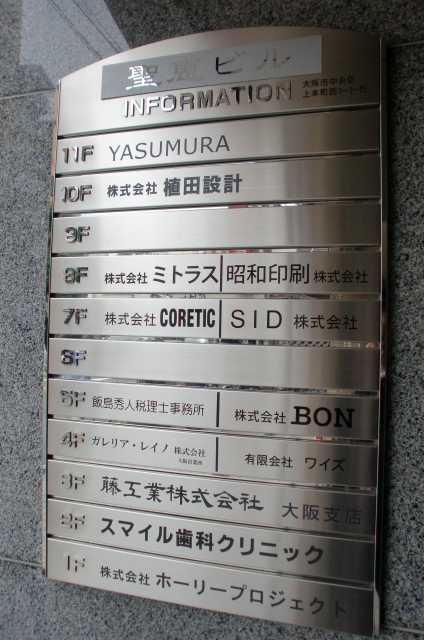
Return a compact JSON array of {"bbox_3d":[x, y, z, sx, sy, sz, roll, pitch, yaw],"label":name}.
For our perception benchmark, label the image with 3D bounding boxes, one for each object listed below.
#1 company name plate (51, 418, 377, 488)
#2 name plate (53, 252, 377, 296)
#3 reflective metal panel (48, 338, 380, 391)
[{"bbox_3d":[-0.015,0.153,0.613,0.400,0.045,0.015,1,0,16],"label":"company name plate"},{"bbox_3d":[-0.011,-0.053,0.615,0.400,0.045,0.015,1,0,16],"label":"name plate"},{"bbox_3d":[-0.013,0.050,0.614,0.400,0.045,0.015,1,0,16],"label":"reflective metal panel"}]

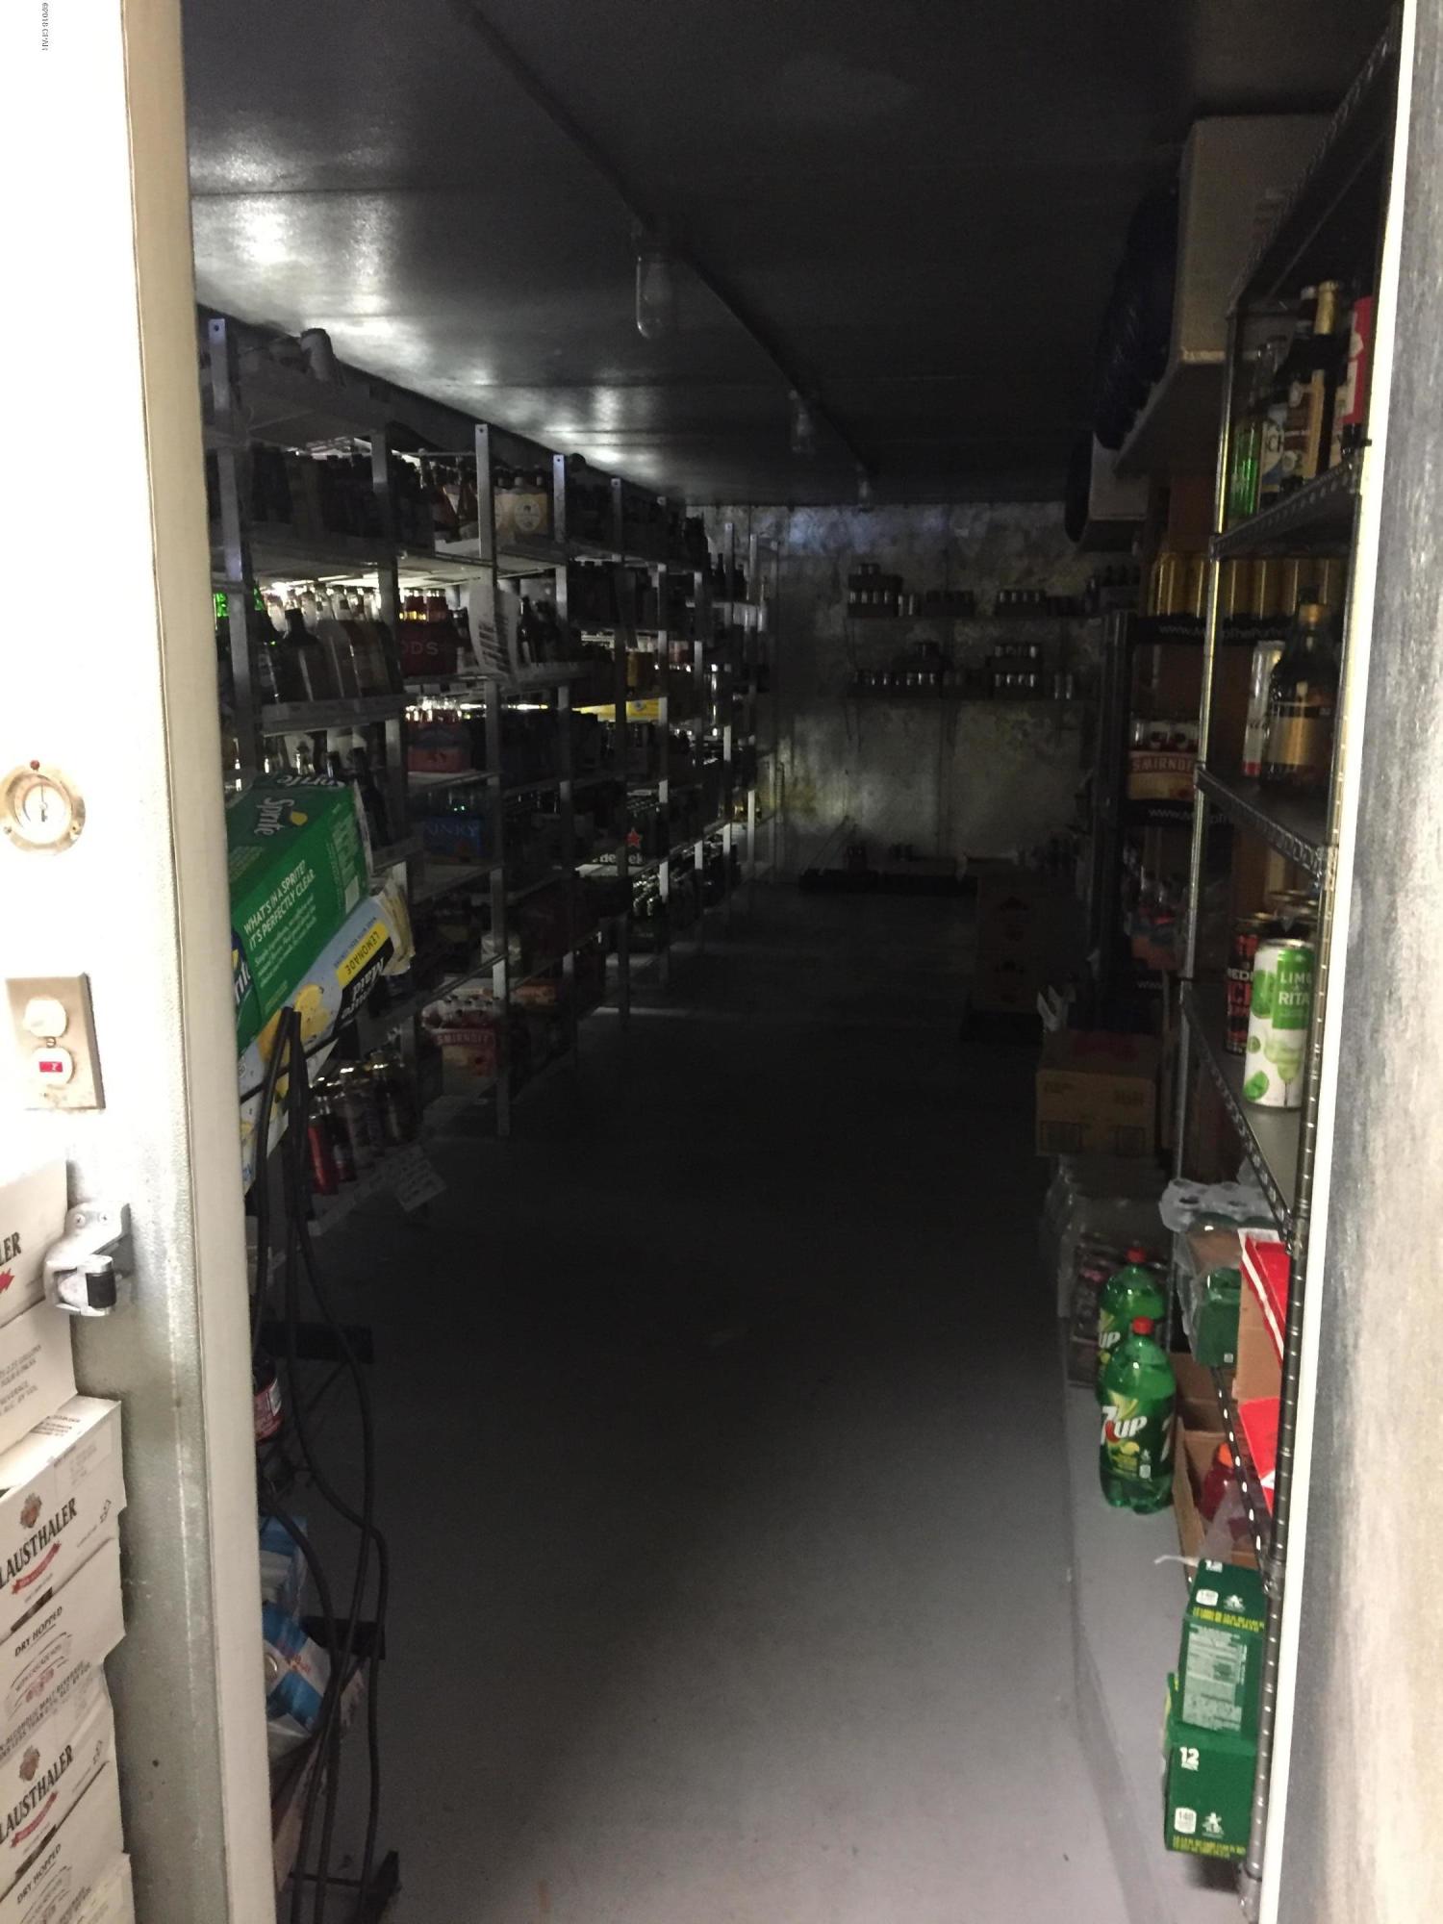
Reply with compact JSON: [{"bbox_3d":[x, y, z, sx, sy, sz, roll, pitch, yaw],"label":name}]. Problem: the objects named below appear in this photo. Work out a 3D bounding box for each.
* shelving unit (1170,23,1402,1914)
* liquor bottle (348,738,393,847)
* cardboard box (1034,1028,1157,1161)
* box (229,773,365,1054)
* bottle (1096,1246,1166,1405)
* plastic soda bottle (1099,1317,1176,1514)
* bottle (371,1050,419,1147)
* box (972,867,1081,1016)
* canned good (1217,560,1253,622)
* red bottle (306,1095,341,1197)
[{"bbox_3d":[0.891,0.007,2.062,0.457,1.847,1.184,2,11,10],"label":"shelving unit"},{"bbox_3d":[-0.857,-0.405,3.970,0.076,0.265,0.076,-7,10,12],"label":"liquor bottle"},{"bbox_3d":[0.792,0.277,3.395,0.230,0.172,0.330,3,12,13],"label":"cardboard box"},{"bbox_3d":[-0.504,-0.064,1.750,0.122,0.133,0.400,-2,23,6],"label":"box"},{"bbox_3d":[0.717,0.644,2.809,0.112,0.308,0.112,2,11,11],"label":"bottle"},{"bbox_3d":[0.676,0.718,2.588,0.112,0.298,0.112,2,11,10],"label":"plastic soda bottle"},{"bbox_3d":[-0.803,0.329,3.930,0.067,0.230,0.067,-9,9,13],"label":"bottle"},{"bbox_3d":[1.172,-0.083,6.178,0.360,0.480,0.360,2,11,11],"label":"box"},{"bbox_3d":[1.140,-0.813,3.579,0.067,0.170,0.067,2,11,11],"label":"canned good"},{"bbox_3d":[-0.884,0.404,3.560,0.058,0.212,0.058,-6,9,12],"label":"red bottle"}]

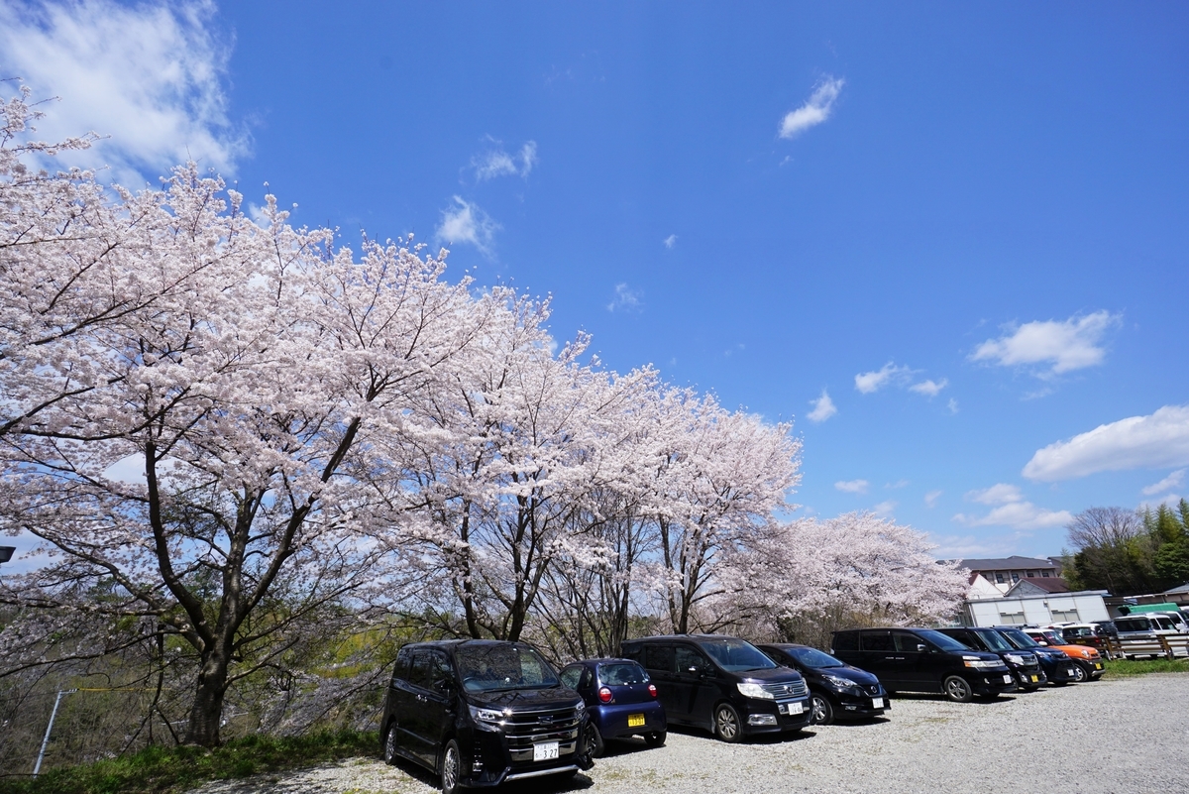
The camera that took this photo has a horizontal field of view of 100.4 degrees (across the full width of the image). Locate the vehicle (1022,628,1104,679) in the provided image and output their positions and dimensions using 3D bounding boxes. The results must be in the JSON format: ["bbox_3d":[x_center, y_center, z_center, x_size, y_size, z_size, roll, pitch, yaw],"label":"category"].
[{"bbox_3d":[16.579,9.609,18.542,1.475,1.665,3.395,12,-29,-26],"label":"vehicle"}]

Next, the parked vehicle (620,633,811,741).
[{"bbox_3d":[2.518,6.272,11.012,1.695,1.815,4.690,13,-29,-27],"label":"parked vehicle"}]

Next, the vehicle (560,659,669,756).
[{"bbox_3d":[-0.108,6.175,10.148,1.475,1.510,3.285,16,-31,-32],"label":"vehicle"}]

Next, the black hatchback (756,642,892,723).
[{"bbox_3d":[4.965,6.925,12.191,1.695,1.520,4.100,13,-29,-28],"label":"black hatchback"}]

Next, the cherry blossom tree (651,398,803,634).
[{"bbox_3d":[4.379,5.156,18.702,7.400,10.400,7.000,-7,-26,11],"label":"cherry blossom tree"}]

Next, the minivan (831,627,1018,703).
[{"bbox_3d":[9.806,8.004,15.073,1.705,1.850,4.610,12,-29,-26],"label":"minivan"}]

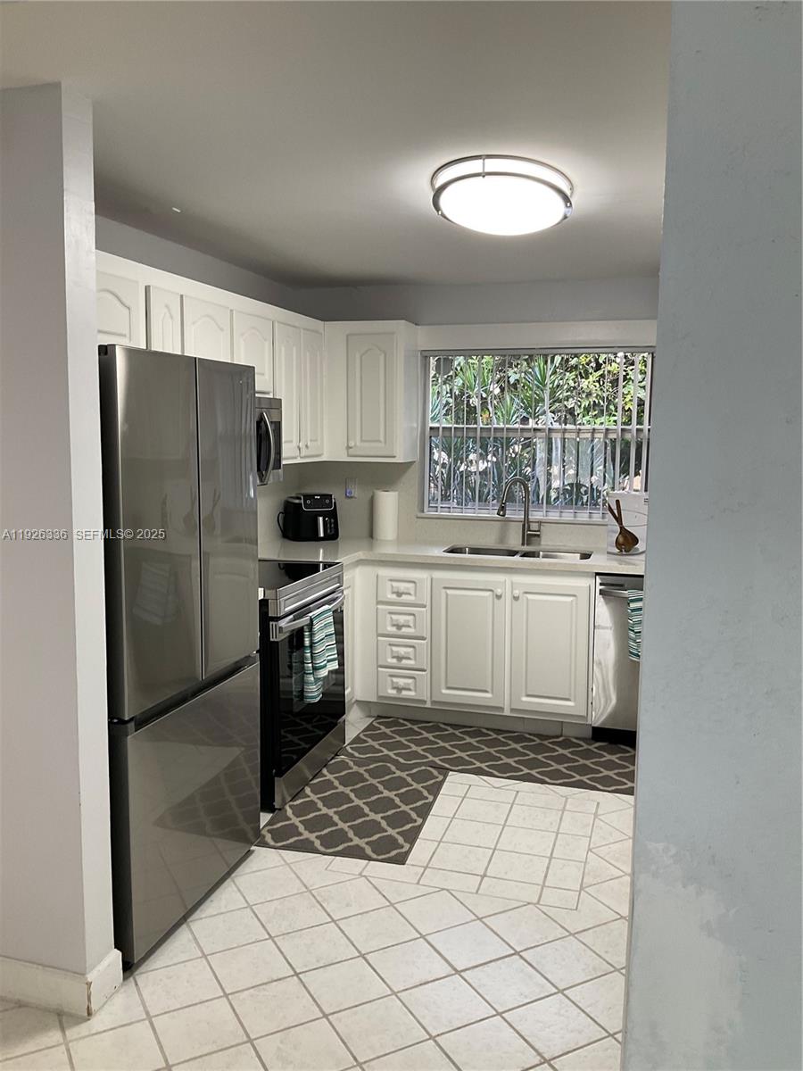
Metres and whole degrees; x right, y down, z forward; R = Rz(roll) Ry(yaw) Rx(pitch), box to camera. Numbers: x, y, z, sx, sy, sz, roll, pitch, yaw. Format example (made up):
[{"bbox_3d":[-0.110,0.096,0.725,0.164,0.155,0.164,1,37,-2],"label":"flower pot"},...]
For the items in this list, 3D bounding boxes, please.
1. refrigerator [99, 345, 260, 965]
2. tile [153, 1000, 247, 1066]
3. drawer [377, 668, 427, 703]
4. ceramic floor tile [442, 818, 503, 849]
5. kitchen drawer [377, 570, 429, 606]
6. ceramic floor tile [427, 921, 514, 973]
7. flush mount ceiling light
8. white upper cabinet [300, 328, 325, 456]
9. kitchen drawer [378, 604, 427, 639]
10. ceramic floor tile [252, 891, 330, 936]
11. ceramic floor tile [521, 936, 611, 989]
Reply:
[{"bbox_3d":[-0.982,0.319,2.945,0.730,1.765,0.830,3,7,16],"label":"refrigerator"},{"bbox_3d":[-0.530,1.300,2.355,0.201,0.010,0.201,-3,8,-28],"label":"tile"},{"bbox_3d":[0.060,0.766,4.929,0.268,0.154,0.450,3,7,16],"label":"drawer"},{"bbox_3d":[0.282,1.168,3.499,0.201,0.010,0.201,2,7,16],"label":"ceramic floor tile"},{"bbox_3d":[0.064,0.259,4.869,0.268,0.155,0.450,3,7,16],"label":"kitchen drawer"},{"bbox_3d":[0.206,1.247,2.725,0.201,0.010,0.201,-3,8,-28],"label":"ceramic floor tile"},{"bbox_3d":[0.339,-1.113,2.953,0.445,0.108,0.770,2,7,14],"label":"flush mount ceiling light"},{"bbox_3d":[-0.617,-0.776,4.885,0.310,0.710,0.330,3,7,16],"label":"white upper cabinet"},{"bbox_3d":[0.061,0.433,4.883,0.271,0.166,0.400,3,7,17],"label":"kitchen drawer"},{"bbox_3d":[-0.356,1.234,2.918,0.201,0.010,0.201,-3,8,-28],"label":"ceramic floor tile"},{"bbox_3d":[0.492,1.270,2.663,0.204,0.010,0.204,-3,8,-28],"label":"ceramic floor tile"}]

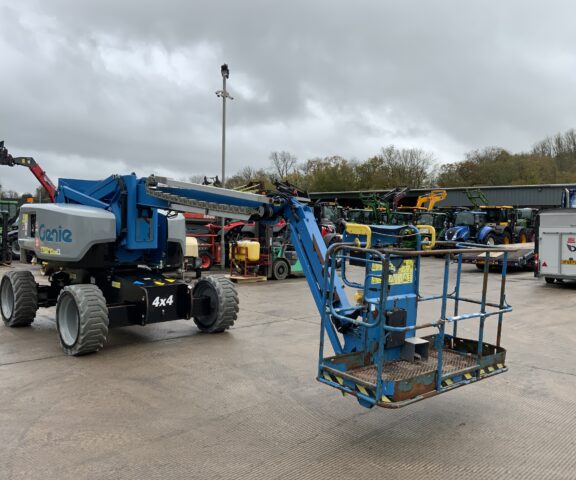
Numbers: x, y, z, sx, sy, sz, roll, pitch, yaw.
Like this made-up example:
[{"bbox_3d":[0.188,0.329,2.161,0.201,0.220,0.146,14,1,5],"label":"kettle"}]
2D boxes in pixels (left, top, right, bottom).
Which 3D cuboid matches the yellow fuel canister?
[{"bbox_3d":[-1.238,0.334,16.000,0.860,0.620,0.680,1,1,6],"label":"yellow fuel canister"}]

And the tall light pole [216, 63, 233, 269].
[{"bbox_3d":[-2.340,-2.688,19.901,0.600,7.580,0.500,1,1,6],"label":"tall light pole"}]

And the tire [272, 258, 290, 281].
[{"bbox_3d":[-0.198,0.909,16.300,0.610,0.610,0.200,0,2,-30],"label":"tire"}]

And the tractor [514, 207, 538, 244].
[{"bbox_3d":[16.820,-0.699,37.500,2.350,2.850,4.500,2,2,45],"label":"tractor"}]

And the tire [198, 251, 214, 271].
[{"bbox_3d":[-2.979,0.749,19.600,0.730,0.730,0.250,0,2,-18],"label":"tire"}]

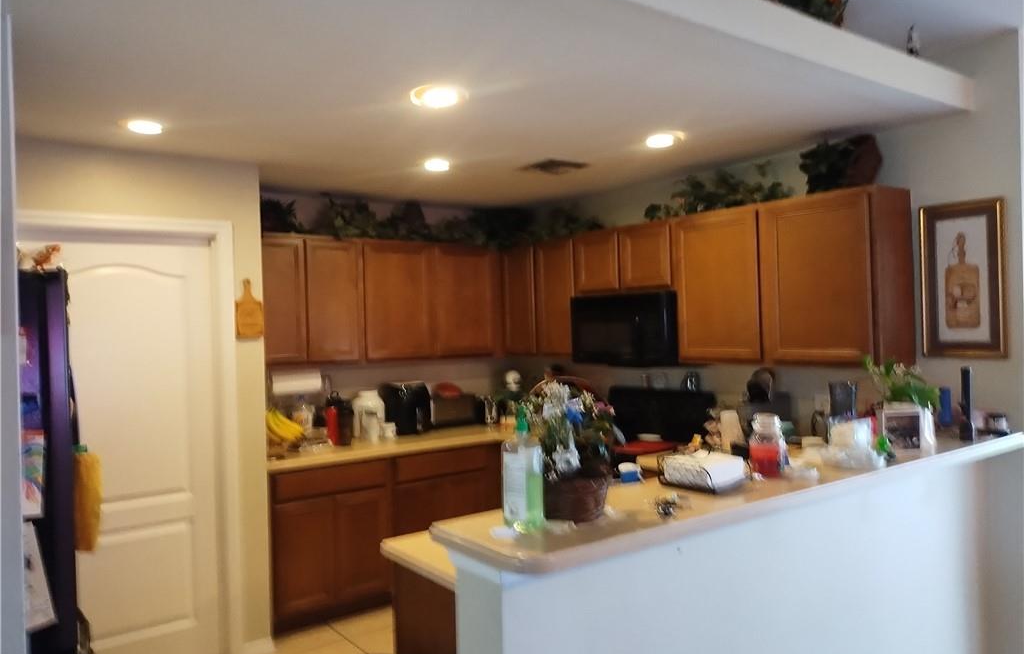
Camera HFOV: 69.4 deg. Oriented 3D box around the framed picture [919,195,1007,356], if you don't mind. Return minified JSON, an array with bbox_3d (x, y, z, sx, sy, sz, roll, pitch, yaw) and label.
[{"bbox_3d":[1.836,-0.192,3.012,0.025,0.630,0.320,-1,0,-37],"label":"framed picture"}]

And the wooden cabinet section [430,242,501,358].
[{"bbox_3d":[-0.387,-0.168,5.051,0.525,0.744,0.315,-1,0,-37],"label":"wooden cabinet section"}]

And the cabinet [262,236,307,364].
[{"bbox_3d":[-1.392,-0.145,4.213,0.334,0.716,0.332,-1,0,-36],"label":"cabinet"}]

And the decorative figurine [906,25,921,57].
[{"bbox_3d":[1.457,-1.037,2.683,0.050,0.135,0.045,-1,0,-36],"label":"decorative figurine"}]

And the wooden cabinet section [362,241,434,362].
[{"bbox_3d":[-0.788,-0.162,4.753,0.476,0.744,0.315,-1,0,-37],"label":"wooden cabinet section"}]

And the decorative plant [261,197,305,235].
[{"bbox_3d":[-1.362,-0.613,4.213,0.337,0.219,0.255,-1,0,-36],"label":"decorative plant"}]

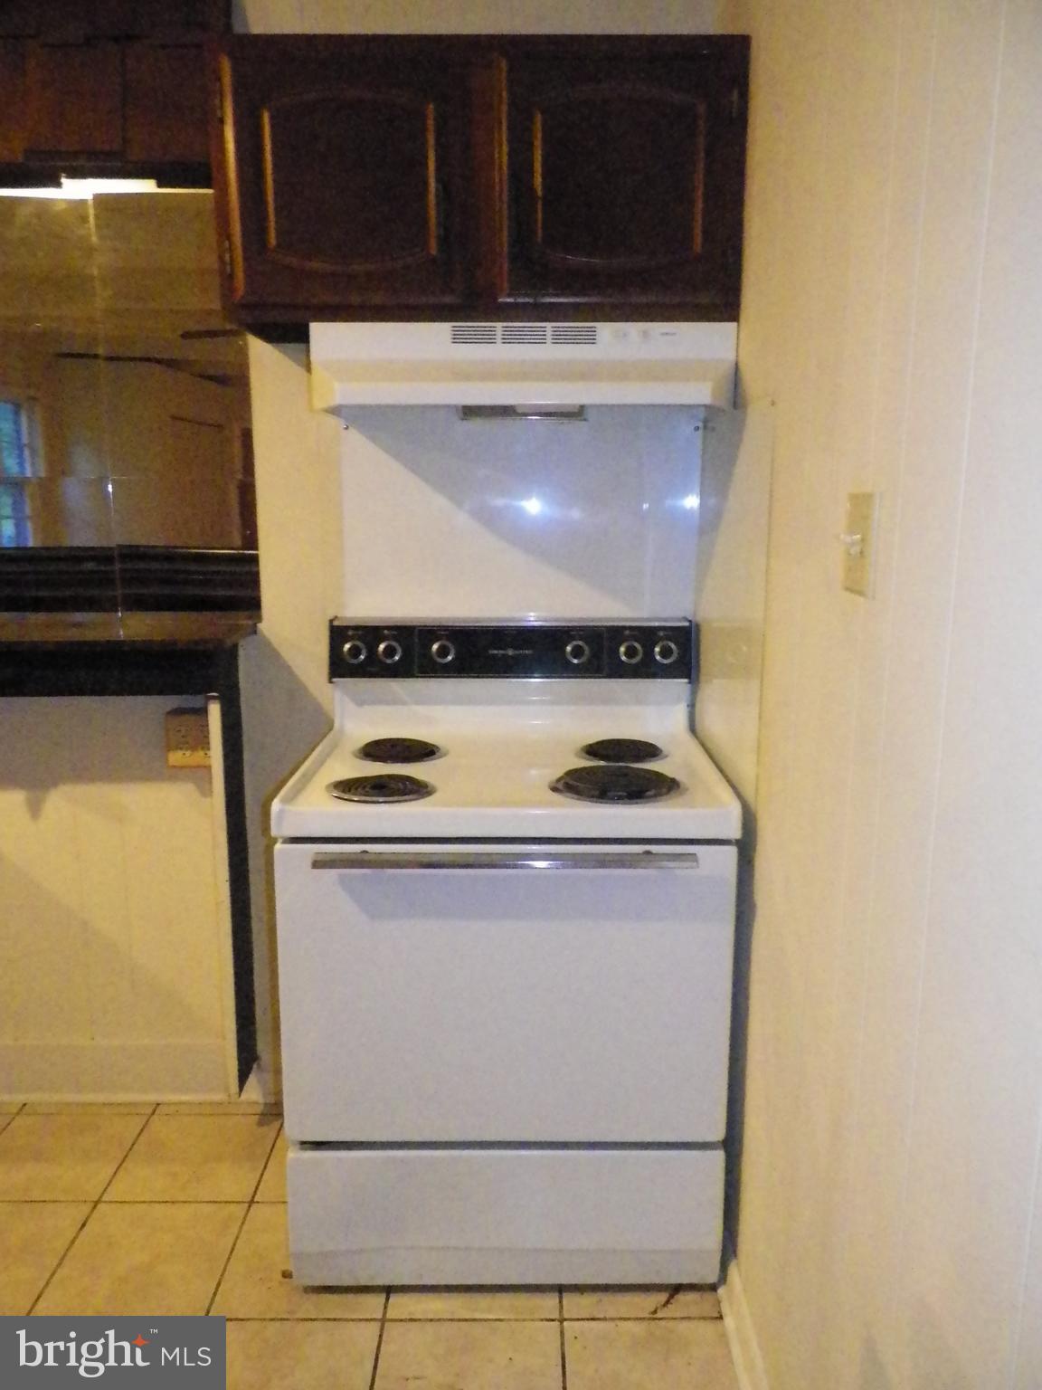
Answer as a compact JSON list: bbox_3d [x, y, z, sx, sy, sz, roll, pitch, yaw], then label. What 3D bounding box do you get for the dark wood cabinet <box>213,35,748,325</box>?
[{"bbox_3d":[-0.068,-0.918,1.897,0.914,0.464,0.331,0,10,0],"label":"dark wood cabinet"}]

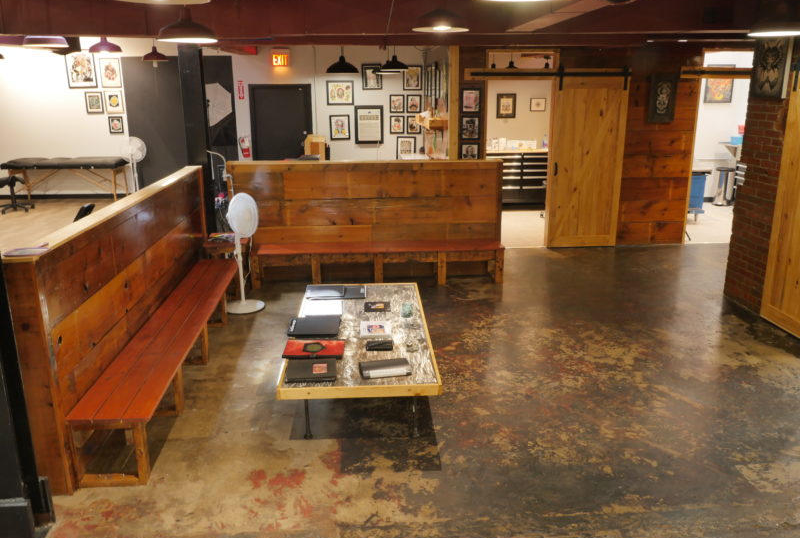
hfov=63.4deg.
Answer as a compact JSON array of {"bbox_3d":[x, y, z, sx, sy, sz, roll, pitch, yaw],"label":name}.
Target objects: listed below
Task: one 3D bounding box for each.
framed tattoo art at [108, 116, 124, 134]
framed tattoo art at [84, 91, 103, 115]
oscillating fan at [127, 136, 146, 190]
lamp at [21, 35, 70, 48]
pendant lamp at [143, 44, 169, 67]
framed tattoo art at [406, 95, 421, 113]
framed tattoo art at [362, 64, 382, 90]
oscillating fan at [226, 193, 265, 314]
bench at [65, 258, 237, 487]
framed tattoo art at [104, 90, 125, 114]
[{"bbox_3d":[-5.442,-2.757,12.412,0.256,0.312,0.030,-1,15,-3],"label":"framed tattoo art"},{"bbox_3d":[-5.155,-2.800,10.922,0.273,0.355,0.030,-2,15,-5],"label":"framed tattoo art"},{"bbox_3d":[-4.330,-1.578,10.621,0.410,1.140,0.390,-7,17,-22],"label":"oscillating fan"},{"bbox_3d":[-3.379,-2.246,6.152,0.395,0.240,0.395,-2,15,-5],"label":"lamp"},{"bbox_3d":[-3.763,-3.270,9.948,0.385,0.329,0.385,-1,15,-3],"label":"pendant lamp"},{"bbox_3d":[0.284,-3.225,12.668,0.285,0.342,0.030,-1,15,-3],"label":"framed tattoo art"},{"bbox_3d":[-0.476,-3.318,11.210,0.335,0.429,0.030,-2,15,-5],"label":"framed tattoo art"},{"bbox_3d":[-1.459,-0.161,5.923,0.390,1.065,0.400,7,17,25],"label":"oscillating fan"},{"bbox_3d":[-1.654,0.524,4.938,0.410,0.374,3.320,-2,15,-5],"label":"bench"},{"bbox_3d":[-5.431,-3.168,12.301,0.318,0.415,0.030,-1,15,-3],"label":"framed tattoo art"}]

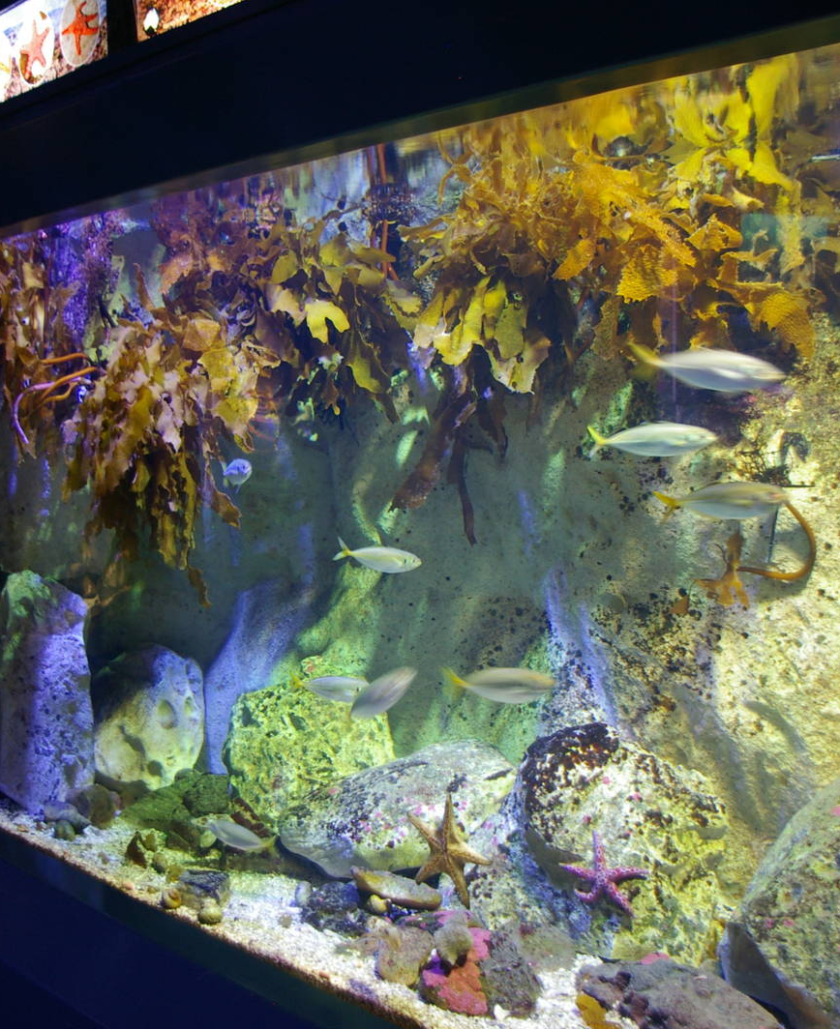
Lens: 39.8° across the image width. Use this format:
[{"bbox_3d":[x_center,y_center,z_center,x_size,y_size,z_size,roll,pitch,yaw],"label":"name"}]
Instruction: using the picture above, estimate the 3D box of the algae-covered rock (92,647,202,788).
[{"bbox_3d":[-0.799,0.599,3.420,0.313,0.402,0.297,-3,5,-14],"label":"algae-covered rock"}]

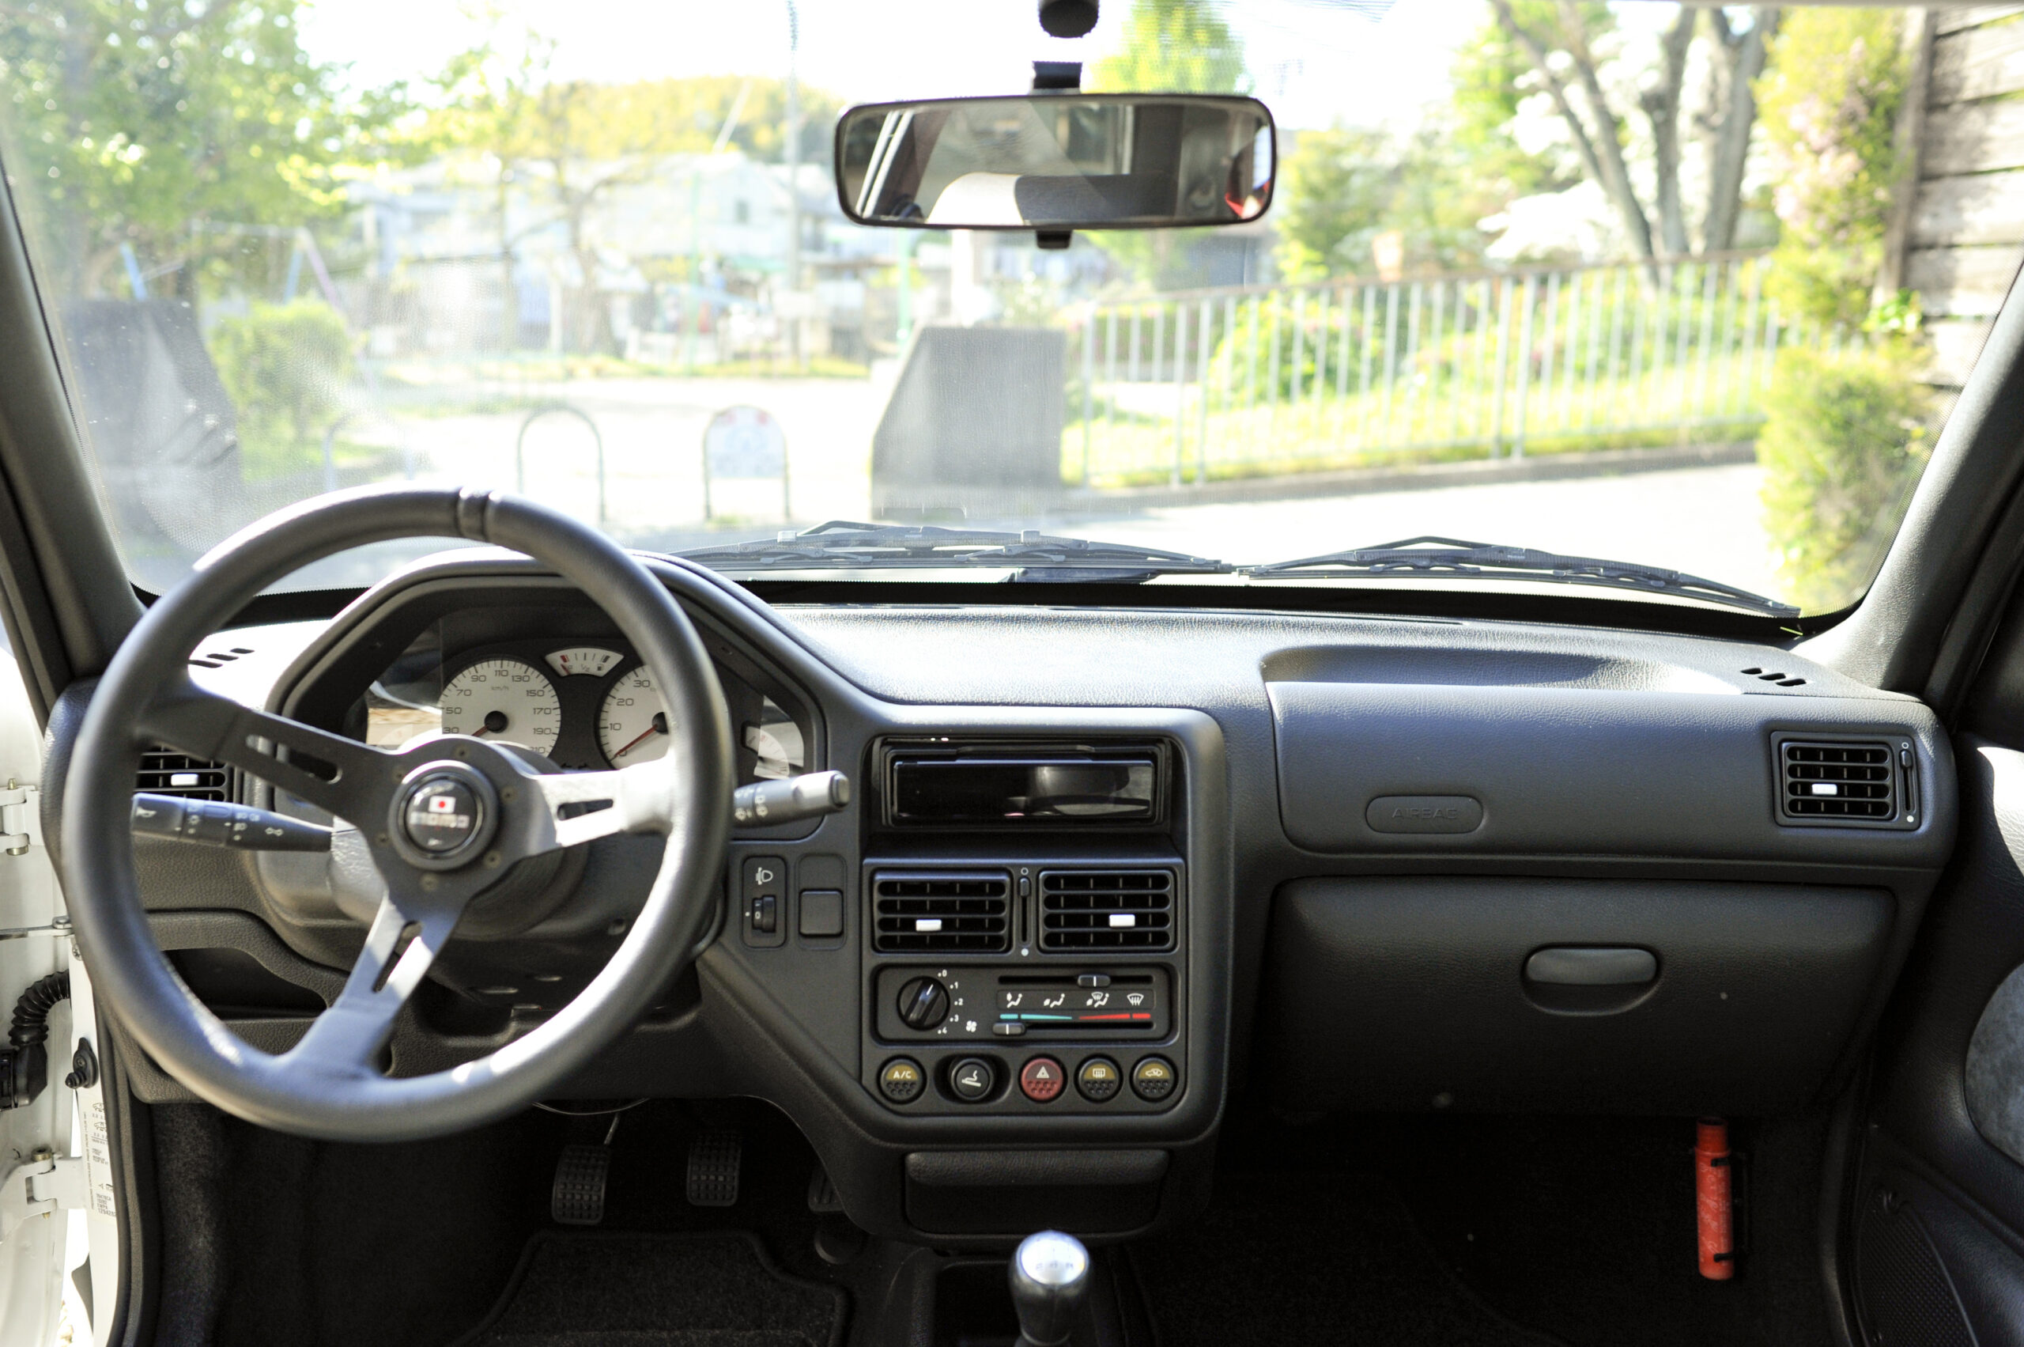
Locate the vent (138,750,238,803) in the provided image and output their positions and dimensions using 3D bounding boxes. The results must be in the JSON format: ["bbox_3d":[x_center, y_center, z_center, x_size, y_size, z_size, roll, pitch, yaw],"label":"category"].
[{"bbox_3d":[-0.573,0.069,1.085,0.080,0.055,0.035,0,-3,-5],"label":"vent"}]

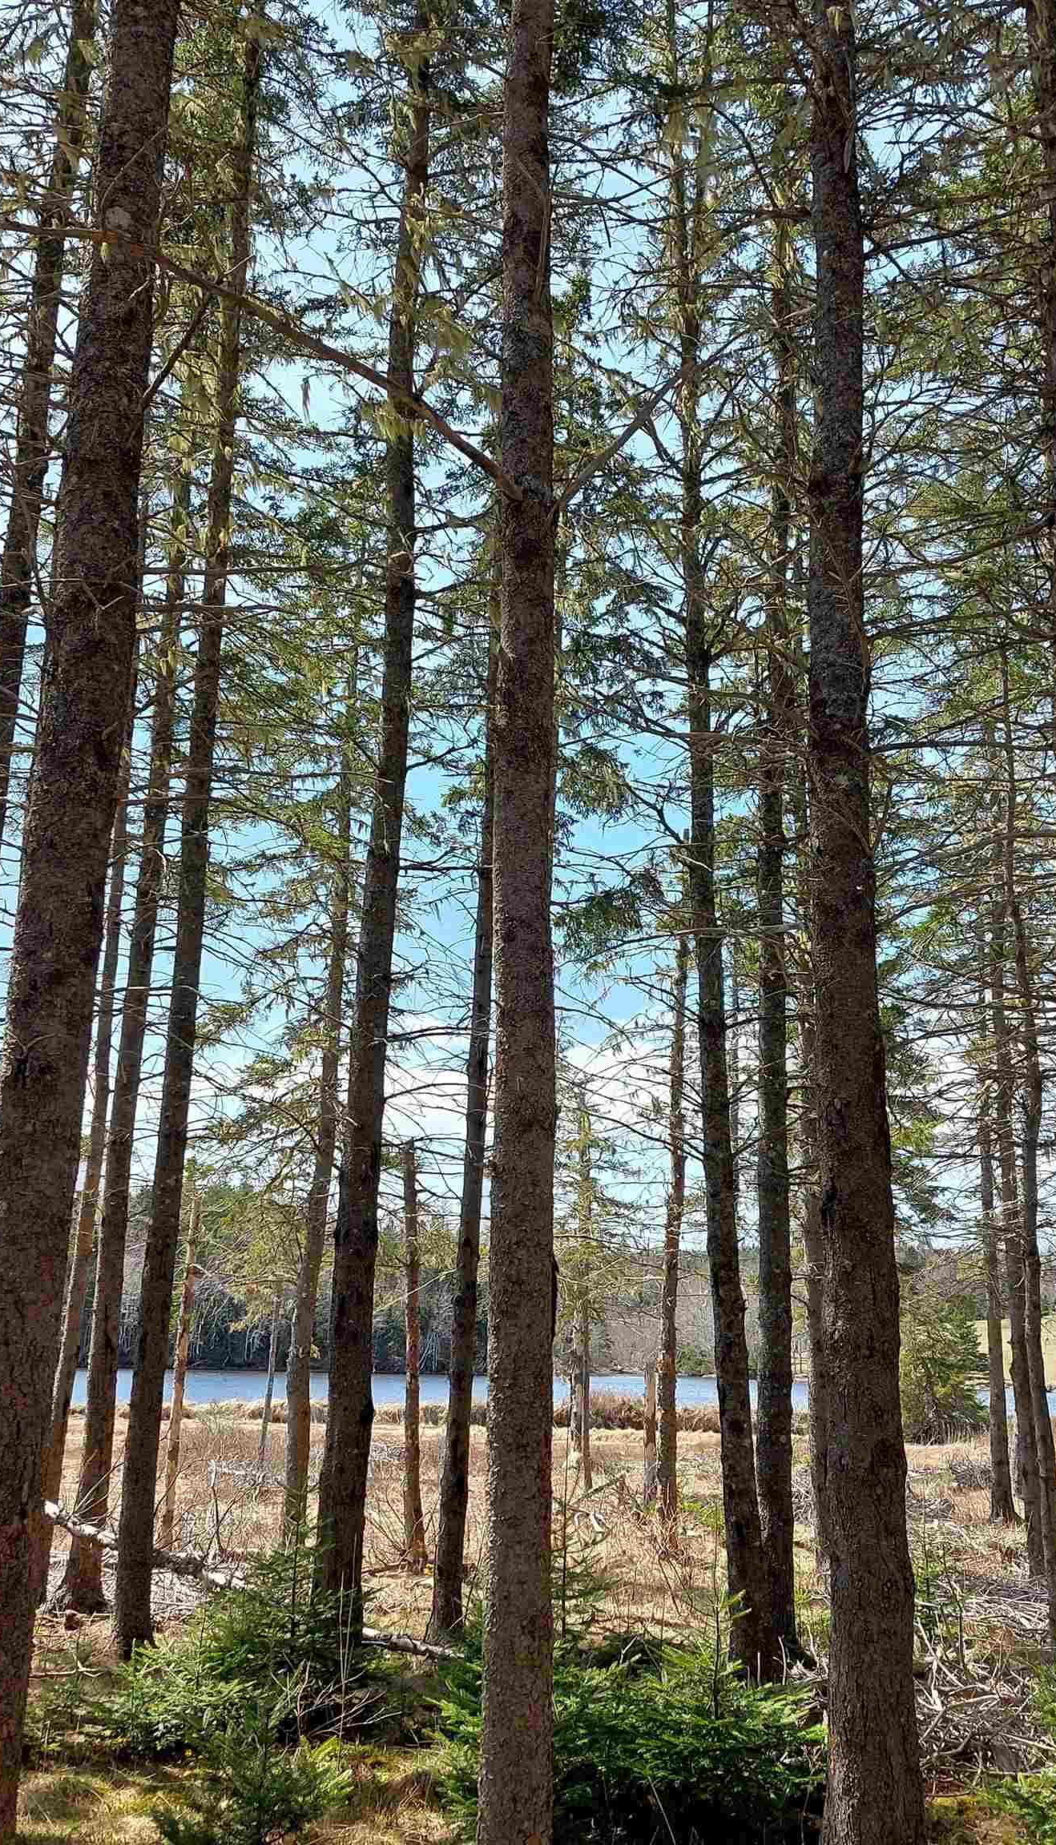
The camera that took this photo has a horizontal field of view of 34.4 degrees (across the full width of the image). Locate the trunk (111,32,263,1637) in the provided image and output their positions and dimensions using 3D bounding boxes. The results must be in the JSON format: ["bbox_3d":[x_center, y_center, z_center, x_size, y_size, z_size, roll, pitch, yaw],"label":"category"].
[{"bbox_3d":[-2.086,-1.223,10.872,0.230,10.850,0.230,4,-14,-11],"label":"trunk"}]

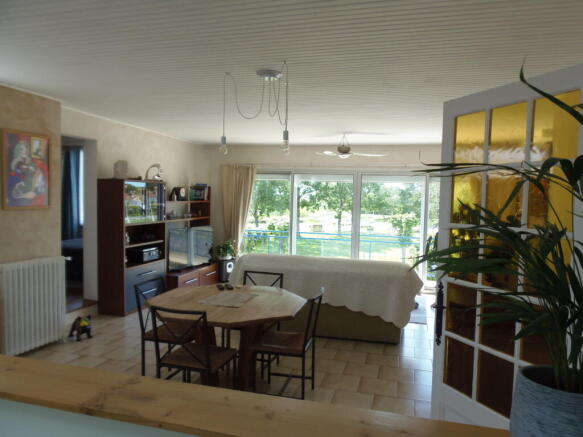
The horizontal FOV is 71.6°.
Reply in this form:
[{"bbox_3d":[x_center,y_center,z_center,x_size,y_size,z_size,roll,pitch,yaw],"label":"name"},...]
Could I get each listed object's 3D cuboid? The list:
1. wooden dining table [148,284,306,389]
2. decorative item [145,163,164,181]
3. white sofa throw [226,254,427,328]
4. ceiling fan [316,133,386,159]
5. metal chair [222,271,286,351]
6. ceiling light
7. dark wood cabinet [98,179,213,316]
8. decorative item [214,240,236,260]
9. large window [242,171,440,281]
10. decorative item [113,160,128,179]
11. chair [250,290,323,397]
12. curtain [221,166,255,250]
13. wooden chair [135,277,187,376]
[{"bbox_3d":[-0.477,1.020,3.193,1.140,0.735,1.130,2,3,14],"label":"wooden dining table"},{"bbox_3d":[-1.974,-0.671,5.823,0.260,0.240,0.150,-1,4,-39],"label":"decorative item"},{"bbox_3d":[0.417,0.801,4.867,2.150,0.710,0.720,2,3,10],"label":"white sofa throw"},{"bbox_3d":[0.862,-1.075,5.990,1.120,0.370,1.120,2,3,15],"label":"ceiling fan"},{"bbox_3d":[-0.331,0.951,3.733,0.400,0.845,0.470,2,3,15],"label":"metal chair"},{"bbox_3d":[-0.239,-0.813,3.220,0.600,0.670,0.580,2,3,15],"label":"ceiling light"},{"bbox_3d":[-1.967,0.326,6.305,0.400,1.735,2.380,2,3,15],"label":"dark wood cabinet"},{"bbox_3d":[-1.170,0.586,7.362,0.340,0.350,0.340,2,3,14],"label":"decorative item"},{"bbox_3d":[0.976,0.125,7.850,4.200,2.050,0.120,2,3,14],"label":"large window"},{"bbox_3d":[-2.223,-0.615,5.284,0.100,0.250,0.180,2,3,15],"label":"decorative item"},{"bbox_3d":[-0.019,0.989,3.143,0.470,0.845,0.400,2,3,15],"label":"chair"},{"bbox_3d":[-1.113,0.009,8.229,0.750,2.150,0.150,2,3,14],"label":"curtain"},{"bbox_3d":[-0.965,0.953,3.316,0.450,0.835,0.410,2,3,20],"label":"wooden chair"}]

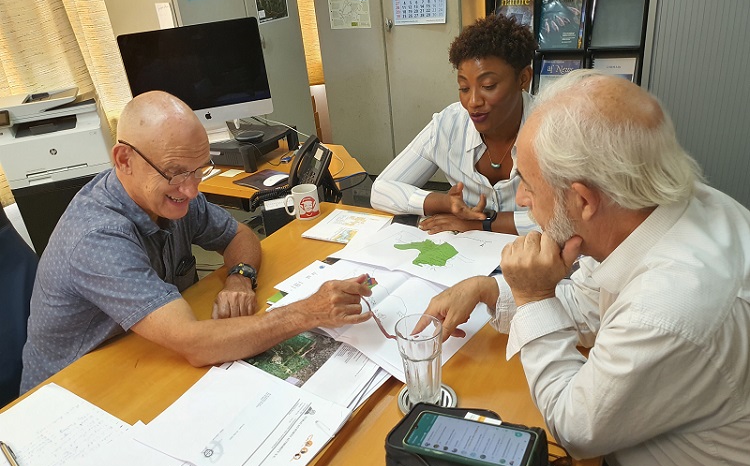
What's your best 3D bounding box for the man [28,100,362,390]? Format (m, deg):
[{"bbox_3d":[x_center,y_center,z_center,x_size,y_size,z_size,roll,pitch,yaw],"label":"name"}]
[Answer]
[{"bbox_3d":[-0.417,0.294,1.358,0.800,1.220,0.530,11,30,33],"label":"man"}]

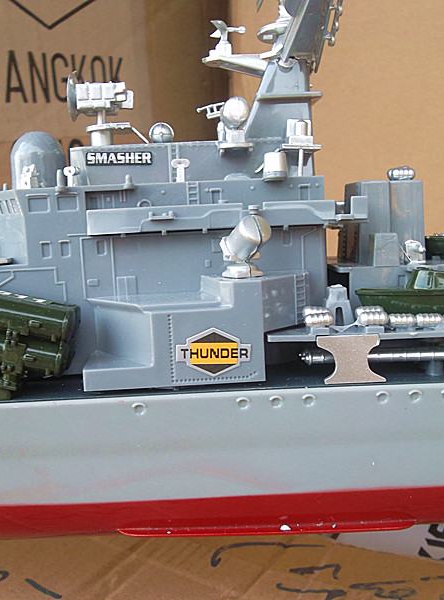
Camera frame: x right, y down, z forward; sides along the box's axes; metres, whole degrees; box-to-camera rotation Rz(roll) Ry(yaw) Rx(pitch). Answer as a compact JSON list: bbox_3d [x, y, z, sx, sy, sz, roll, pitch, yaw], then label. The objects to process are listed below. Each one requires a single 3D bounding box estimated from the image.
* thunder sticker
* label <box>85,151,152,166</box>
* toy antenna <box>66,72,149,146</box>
[{"bbox_3d":[-0.003,0.019,0.230,0.028,0.018,0.001,-1,7,0],"label":"thunder sticker"},{"bbox_3d":[-0.043,-0.059,0.259,0.027,0.005,0.001,-1,7,0],"label":"label"},{"bbox_3d":[-0.049,-0.082,0.268,0.035,0.032,0.021,-3,7,0],"label":"toy antenna"}]

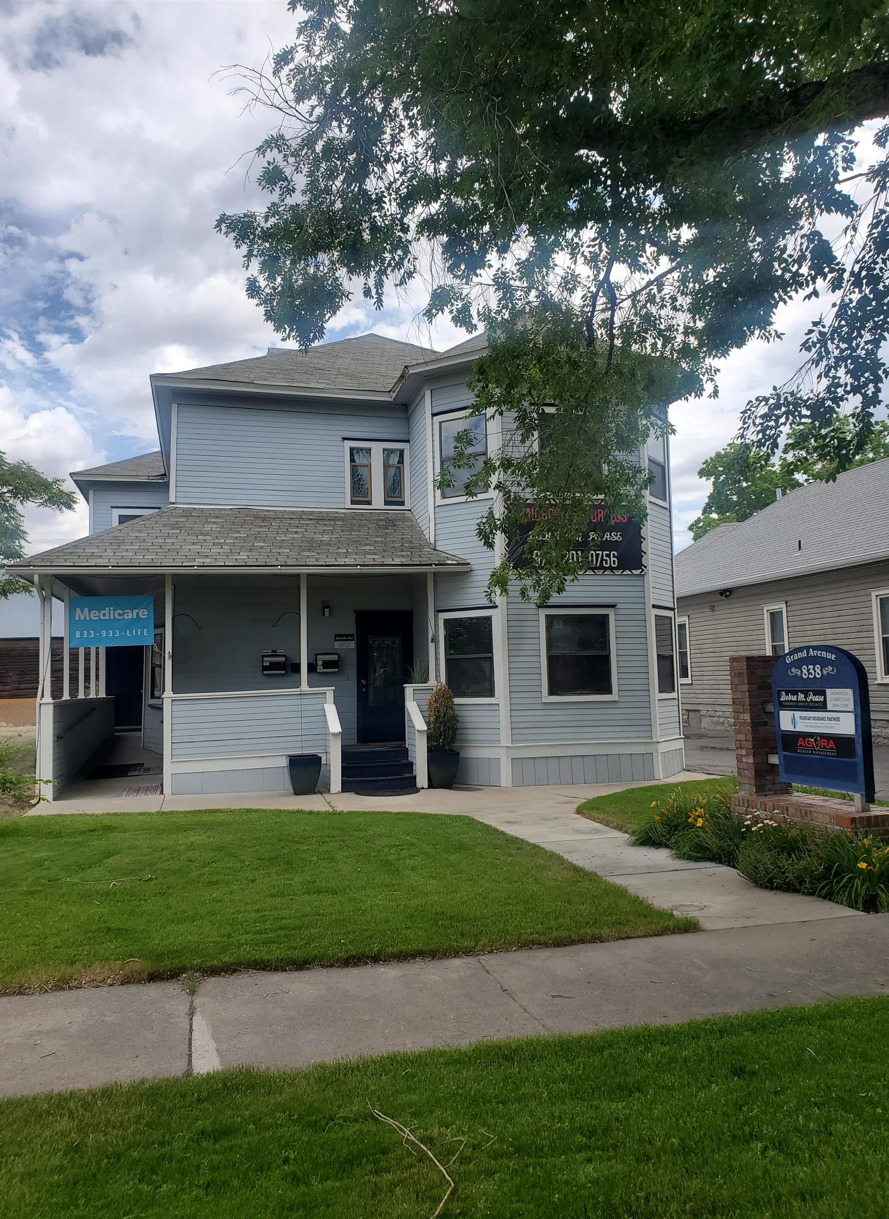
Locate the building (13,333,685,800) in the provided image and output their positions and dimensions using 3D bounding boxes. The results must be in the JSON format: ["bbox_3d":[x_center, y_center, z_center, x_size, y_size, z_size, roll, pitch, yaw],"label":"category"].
[{"bbox_3d":[-2.642,-1.592,20.172,11.050,9.770,14.250,0,-5,-17],"label":"building"}]

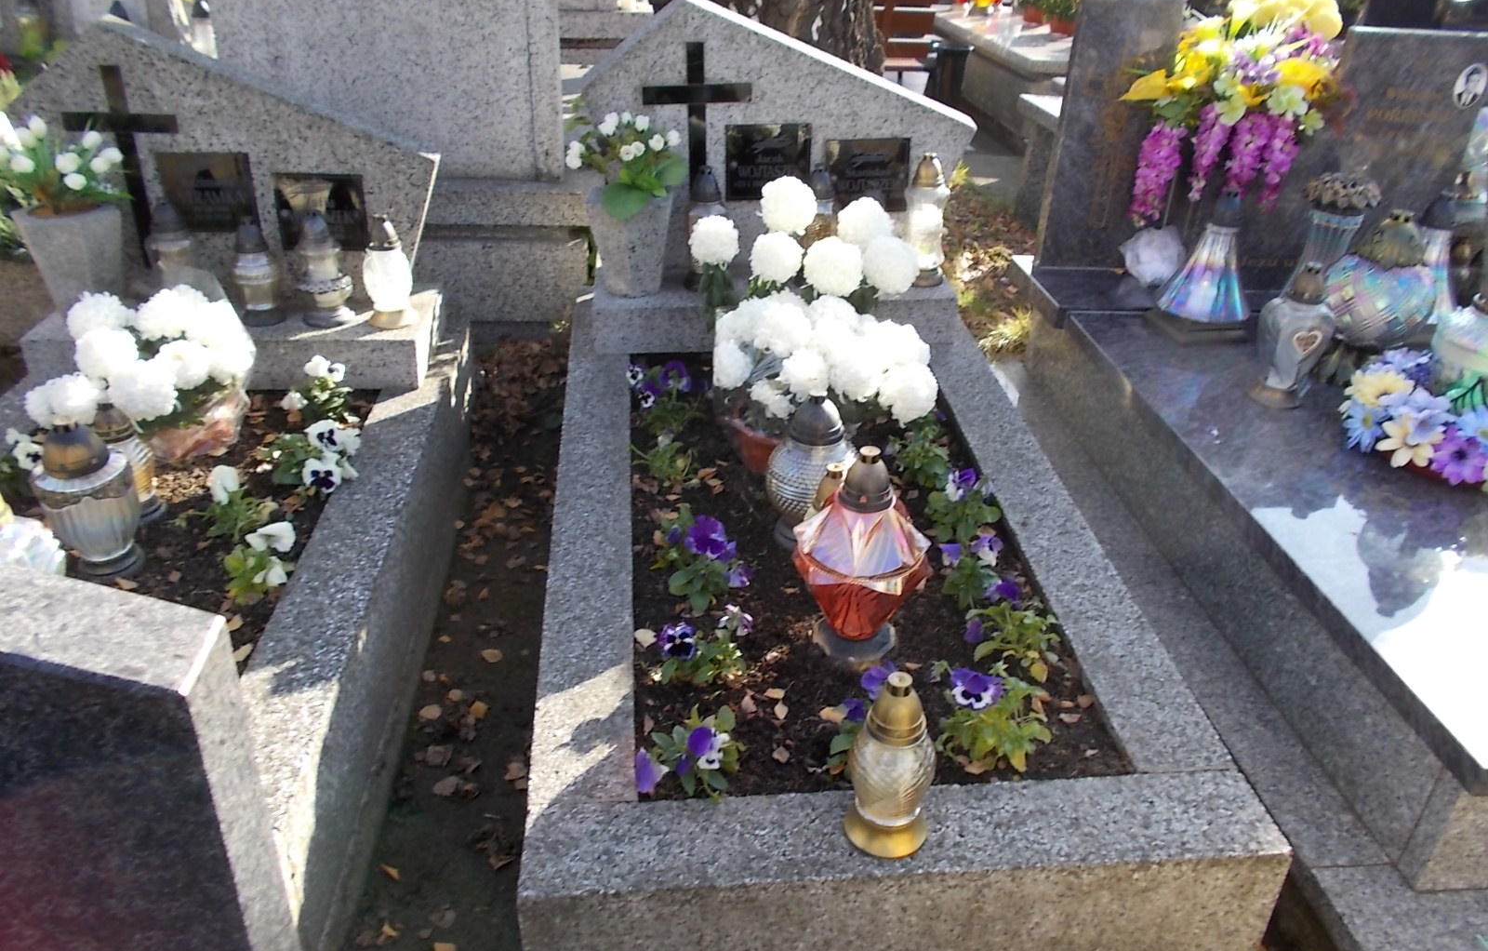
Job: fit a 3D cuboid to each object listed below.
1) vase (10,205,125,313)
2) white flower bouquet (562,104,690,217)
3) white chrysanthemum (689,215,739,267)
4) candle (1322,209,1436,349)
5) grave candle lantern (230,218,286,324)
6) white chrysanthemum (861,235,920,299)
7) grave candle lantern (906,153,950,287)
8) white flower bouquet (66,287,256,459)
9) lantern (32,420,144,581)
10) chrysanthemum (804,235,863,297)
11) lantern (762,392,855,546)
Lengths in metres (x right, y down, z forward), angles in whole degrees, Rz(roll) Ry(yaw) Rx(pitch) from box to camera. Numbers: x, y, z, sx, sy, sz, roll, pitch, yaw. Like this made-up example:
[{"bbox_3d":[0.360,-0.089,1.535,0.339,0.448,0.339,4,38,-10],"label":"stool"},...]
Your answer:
[{"bbox_3d":[-1.444,-0.464,2.434,0.195,0.229,0.195,-2,32,-5],"label":"vase"},{"bbox_3d":[-0.247,-0.665,2.359,0.251,0.213,0.214,-2,32,-5],"label":"white flower bouquet"},{"bbox_3d":[-0.061,-0.482,2.300,0.110,0.110,0.110,-2,32,-5],"label":"white chrysanthemum"},{"bbox_3d":[1.278,-0.371,2.249,0.219,0.331,0.219,-2,32,-5],"label":"candle"},{"bbox_3d":[-1.056,-0.443,2.418,0.110,0.225,0.110,-2,32,-5],"label":"grave candle lantern"},{"bbox_3d":[0.304,-0.432,2.323,0.125,0.125,0.125,-2,32,-5],"label":"white chrysanthemum"},{"bbox_3d":[0.435,-0.591,2.584,0.098,0.295,0.098,-2,32,-5],"label":"grave candle lantern"},{"bbox_3d":[-1.200,-0.217,2.326,0.369,0.350,0.340,-2,32,-5],"label":"white flower bouquet"},{"bbox_3d":[-1.148,0.029,1.959,0.172,0.282,0.172,-2,32,-5],"label":"lantern"},{"bbox_3d":[0.180,-0.423,2.268,0.120,0.108,0.120,-2,32,-5],"label":"chrysanthemum"},{"bbox_3d":[0.125,-0.016,1.966,0.159,0.274,0.159,-2,32,-5],"label":"lantern"}]

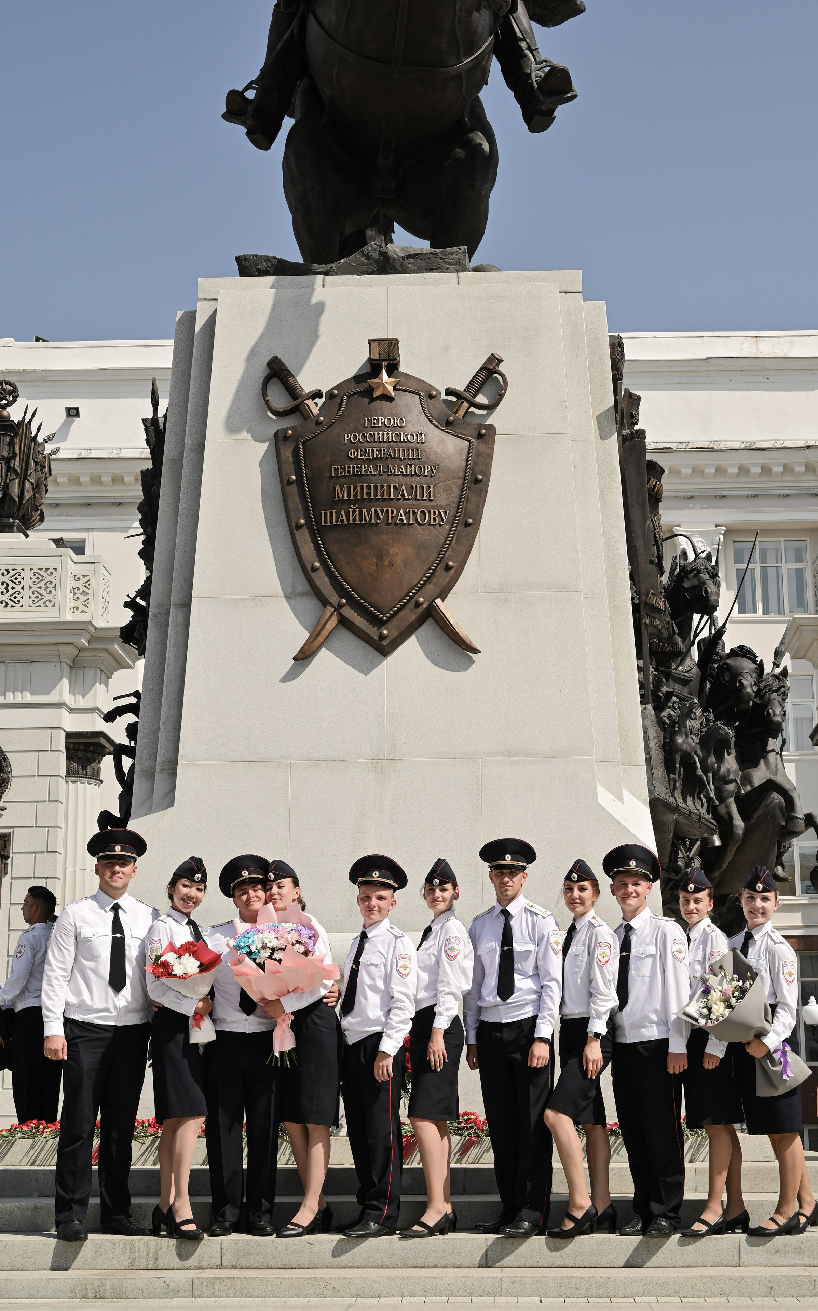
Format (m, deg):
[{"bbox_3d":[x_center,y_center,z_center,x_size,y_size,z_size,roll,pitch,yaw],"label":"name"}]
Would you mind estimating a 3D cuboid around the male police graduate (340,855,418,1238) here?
[{"bbox_3d":[-0.147,1.883,8.883,0.330,1.818,0.470,11,-16,-44],"label":"male police graduate"}]

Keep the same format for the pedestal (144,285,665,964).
[{"bbox_3d":[-0.076,0.282,13.964,3.400,5.320,4.500,-1,-11,2],"label":"pedestal"}]

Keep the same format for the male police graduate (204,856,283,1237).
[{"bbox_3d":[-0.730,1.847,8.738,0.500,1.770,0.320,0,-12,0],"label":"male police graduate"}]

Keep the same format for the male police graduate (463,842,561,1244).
[{"bbox_3d":[0.510,1.838,8.892,0.500,1.890,0.340,-4,-12,20],"label":"male police graduate"}]

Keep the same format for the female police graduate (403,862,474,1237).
[{"bbox_3d":[0.139,1.839,8.647,0.320,1.743,0.410,10,-15,-41],"label":"female police graduate"}]

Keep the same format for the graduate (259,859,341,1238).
[{"bbox_3d":[-0.510,1.849,8.686,0.420,1.745,0.340,-7,-13,29],"label":"graduate"}]

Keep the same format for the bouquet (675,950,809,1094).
[{"bbox_3d":[1.608,1.759,8.652,0.430,0.740,0.320,-37,7,-7],"label":"bouquet"}]

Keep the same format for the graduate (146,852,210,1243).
[{"bbox_3d":[-1.087,1.837,8.648,0.410,1.758,0.330,6,-13,-29],"label":"graduate"}]

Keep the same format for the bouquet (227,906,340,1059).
[{"bbox_3d":[-0.582,1.513,8.448,0.480,0.670,0.360,0,-12,0],"label":"bouquet"}]

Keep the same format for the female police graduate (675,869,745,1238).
[{"bbox_3d":[1.464,1.917,8.875,0.380,1.746,0.420,10,-15,-41],"label":"female police graduate"}]

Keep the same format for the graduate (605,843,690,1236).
[{"bbox_3d":[1.162,1.850,8.889,0.480,1.874,0.330,-8,-14,35],"label":"graduate"}]

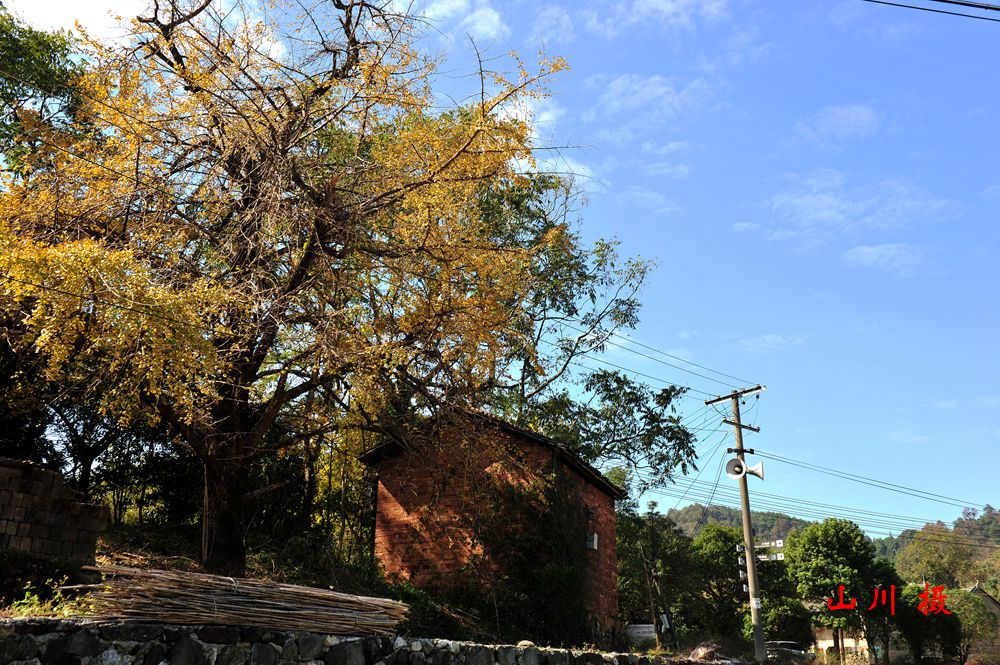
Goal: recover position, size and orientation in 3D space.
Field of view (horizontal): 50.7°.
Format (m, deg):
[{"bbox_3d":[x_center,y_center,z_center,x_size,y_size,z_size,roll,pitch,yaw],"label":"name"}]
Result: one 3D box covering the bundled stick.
[{"bbox_3d":[-2.118,2.314,8.887,2.744,0.400,0.500,13,-24,-32],"label":"bundled stick"}]

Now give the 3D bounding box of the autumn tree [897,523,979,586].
[{"bbox_3d":[39.227,20.807,95.000,7.300,7.500,7.200,-8,-21,21],"label":"autumn tree"}]

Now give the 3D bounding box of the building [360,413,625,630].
[{"bbox_3d":[0.050,4.009,21.734,4.078,3.686,4.908,-7,-21,20],"label":"building"}]

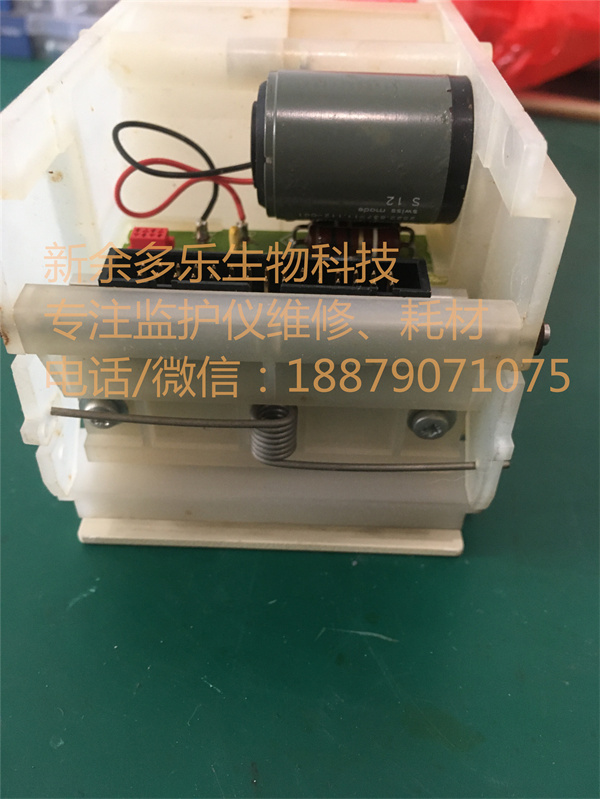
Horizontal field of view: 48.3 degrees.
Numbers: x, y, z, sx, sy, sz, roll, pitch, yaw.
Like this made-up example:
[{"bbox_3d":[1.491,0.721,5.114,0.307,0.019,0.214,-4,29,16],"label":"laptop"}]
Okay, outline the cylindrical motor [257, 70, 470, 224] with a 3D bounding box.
[{"bbox_3d":[0.009,-0.040,0.107,0.033,0.022,0.022,2,38,2],"label":"cylindrical motor"}]

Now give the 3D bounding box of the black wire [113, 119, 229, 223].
[{"bbox_3d":[-0.021,-0.038,0.110,0.018,0.014,0.007,2,38,2],"label":"black wire"}]

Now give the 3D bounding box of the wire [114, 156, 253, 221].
[{"bbox_3d":[-0.019,-0.035,0.110,0.023,0.009,0.007,2,38,2],"label":"wire"}]

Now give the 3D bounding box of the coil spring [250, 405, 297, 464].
[{"bbox_3d":[-0.004,0.005,0.094,0.006,0.007,0.006,1,22,2],"label":"coil spring"}]

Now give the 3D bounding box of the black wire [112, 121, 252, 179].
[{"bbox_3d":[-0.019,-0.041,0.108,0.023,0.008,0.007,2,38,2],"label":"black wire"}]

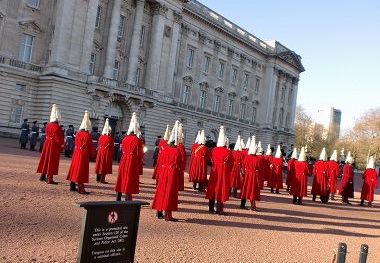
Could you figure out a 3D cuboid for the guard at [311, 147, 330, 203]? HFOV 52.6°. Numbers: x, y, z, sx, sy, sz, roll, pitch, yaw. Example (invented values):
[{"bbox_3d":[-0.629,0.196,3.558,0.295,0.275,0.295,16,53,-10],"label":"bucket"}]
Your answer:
[{"bbox_3d":[5.214,1.725,15.162,0.640,2.120,0.500,6,-3,24],"label":"guard"}]

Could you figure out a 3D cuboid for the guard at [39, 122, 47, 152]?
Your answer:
[{"bbox_3d":[-9.680,0.357,25.385,0.550,1.900,0.450,5,-3,40],"label":"guard"}]

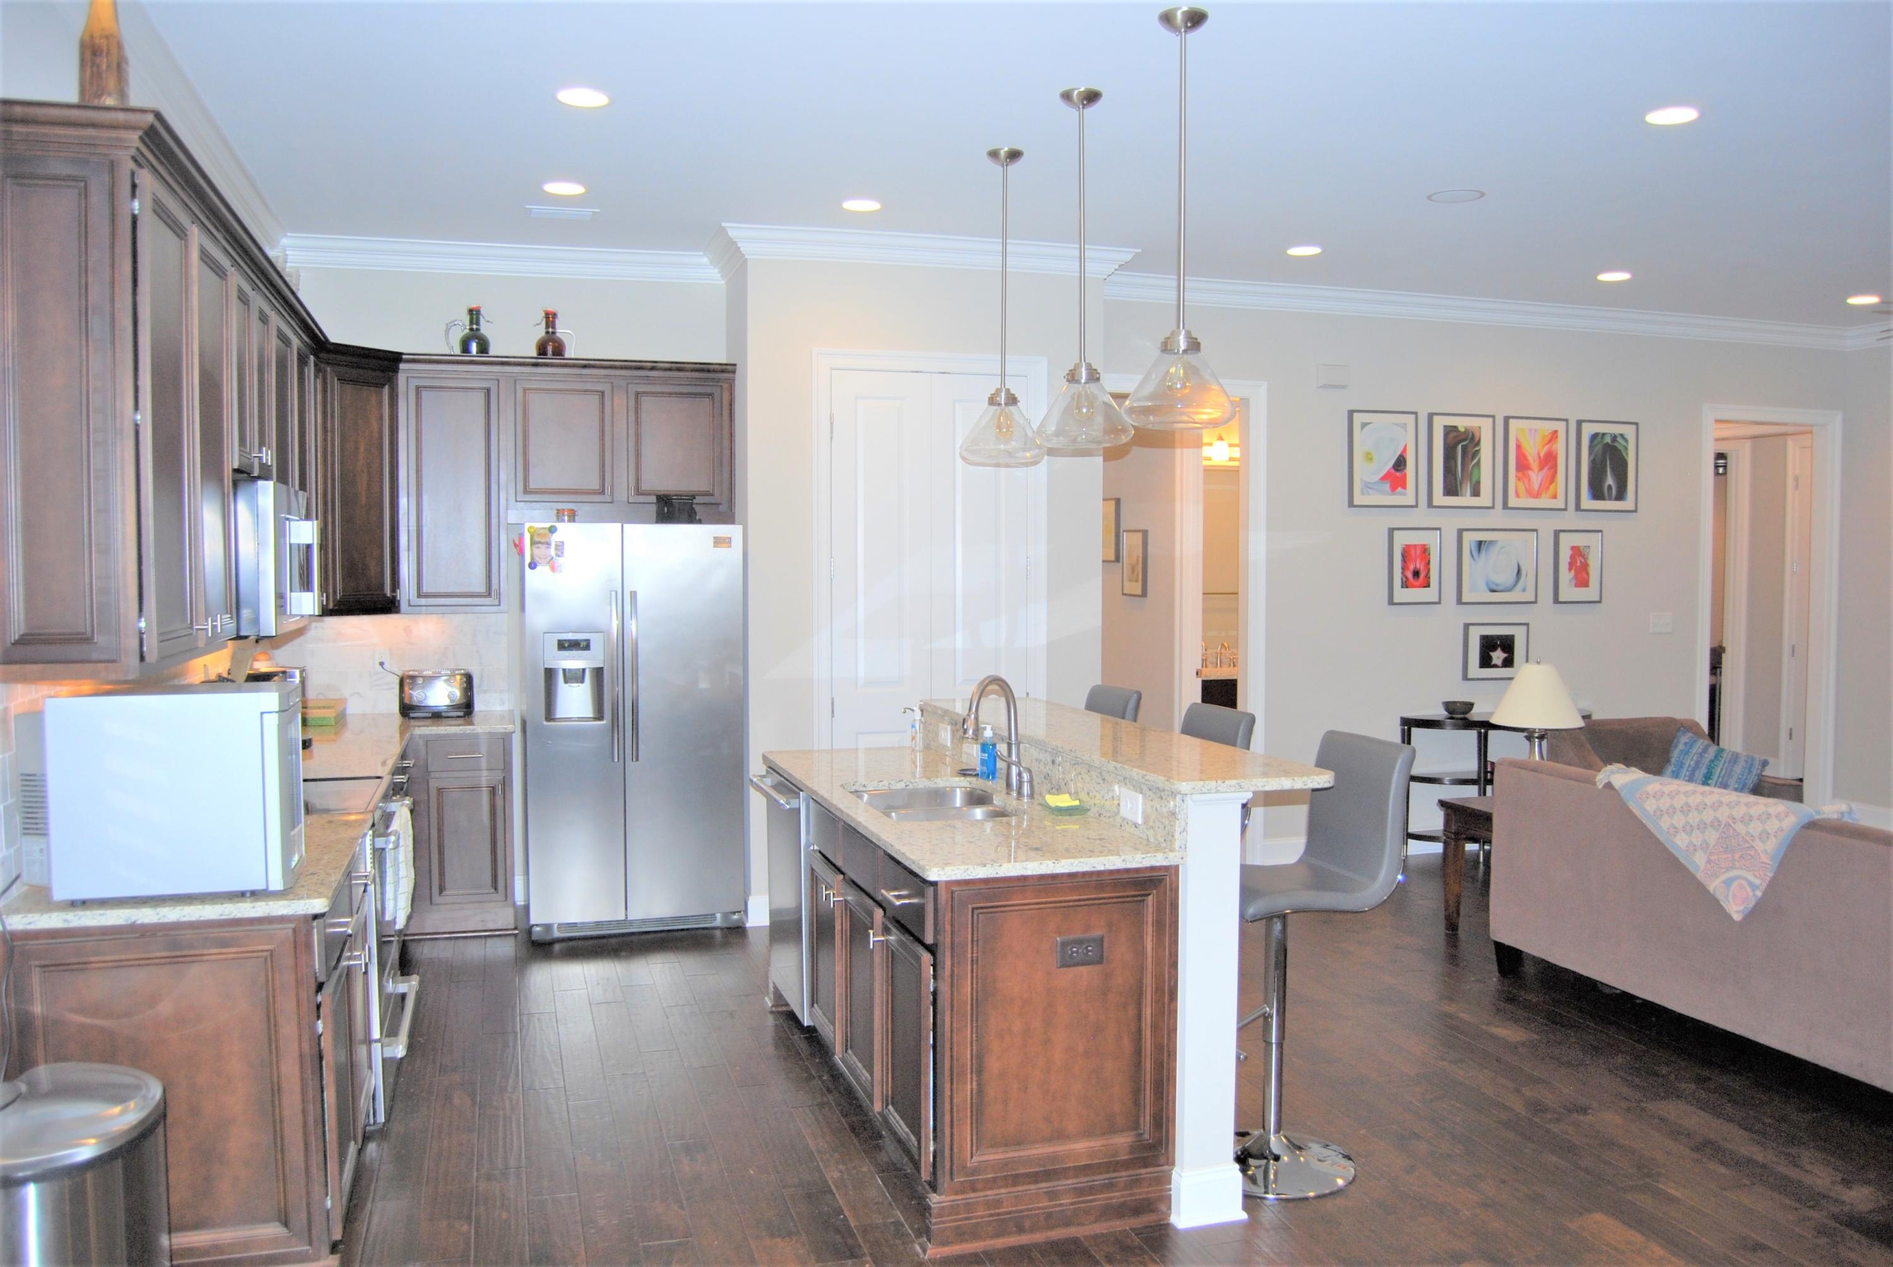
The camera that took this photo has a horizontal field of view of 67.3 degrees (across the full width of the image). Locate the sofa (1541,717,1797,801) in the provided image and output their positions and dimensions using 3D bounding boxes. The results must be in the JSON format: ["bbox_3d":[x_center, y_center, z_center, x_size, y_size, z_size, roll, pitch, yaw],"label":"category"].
[{"bbox_3d":[3.580,0.864,6.895,0.980,0.830,0.790,-1,3,-18],"label":"sofa"}]

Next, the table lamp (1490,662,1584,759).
[{"bbox_3d":[2.519,0.424,6.062,0.380,0.645,0.380,-1,3,-18],"label":"table lamp"}]

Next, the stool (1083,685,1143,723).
[{"bbox_3d":[0.427,0.773,5.192,0.470,1.137,0.390,-1,3,-22],"label":"stool"}]

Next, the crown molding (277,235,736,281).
[{"bbox_3d":[-2.021,-1.705,6.484,2.010,0.130,0.110,-1,3,-15],"label":"crown molding"}]

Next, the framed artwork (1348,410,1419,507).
[{"bbox_3d":[2.361,-0.938,7.672,0.424,0.524,0.032,-1,3,-18],"label":"framed artwork"}]

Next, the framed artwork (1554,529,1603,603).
[{"bbox_3d":[3.605,-0.377,8.102,0.318,0.416,0.032,-1,3,-18],"label":"framed artwork"}]

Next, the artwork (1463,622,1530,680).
[{"bbox_3d":[3.079,0.102,7.956,0.421,0.328,0.032,-1,3,-18],"label":"artwork"}]

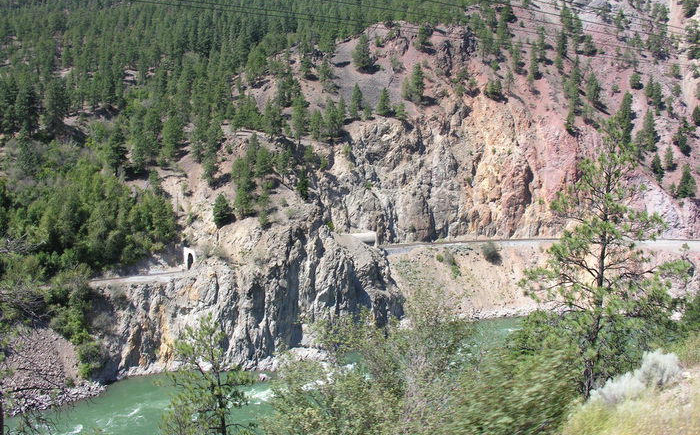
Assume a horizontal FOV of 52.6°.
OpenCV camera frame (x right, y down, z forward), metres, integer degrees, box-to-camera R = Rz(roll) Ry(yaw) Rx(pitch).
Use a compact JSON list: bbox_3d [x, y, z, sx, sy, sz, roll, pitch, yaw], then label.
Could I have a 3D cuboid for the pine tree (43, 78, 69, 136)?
[{"bbox_3d":[-148.960,-56.140,358.000,11.840,29.340,11.840,0,3,0],"label":"pine tree"}]

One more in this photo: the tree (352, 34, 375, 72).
[{"bbox_3d":[9.250,-113.060,485.000,13.570,26.040,13.570,0,3,0],"label":"tree"}]

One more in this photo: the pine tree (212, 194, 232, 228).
[{"bbox_3d":[-50.260,-2.760,279.000,7.490,13.400,7.490,0,5,0],"label":"pine tree"}]

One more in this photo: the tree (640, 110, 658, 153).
[{"bbox_3d":[199.720,-58.020,472.000,10.200,28.010,10.200,0,3,0],"label":"tree"}]

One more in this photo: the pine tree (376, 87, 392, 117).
[{"bbox_3d":[21.450,-71.490,440.000,9.450,18.650,9.450,0,3,0],"label":"pine tree"}]

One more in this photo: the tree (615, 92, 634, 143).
[{"bbox_3d":[157.980,-57.550,407.340,10.930,29.930,10.930,0,5,0],"label":"tree"}]

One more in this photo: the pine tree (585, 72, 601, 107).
[{"bbox_3d":[164.450,-86.130,480.000,10.310,23.060,10.310,0,3,0],"label":"pine tree"}]

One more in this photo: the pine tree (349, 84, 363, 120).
[{"bbox_3d":[2.980,-62.800,383.160,7.200,19.490,7.200,0,5,0],"label":"pine tree"}]

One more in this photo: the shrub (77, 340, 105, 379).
[{"bbox_3d":[-96.790,52.960,264.000,9.720,14.170,9.720,0,3,0],"label":"shrub"}]

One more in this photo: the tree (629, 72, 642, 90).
[{"bbox_3d":[213.780,-102.590,530.000,9.430,13.480,9.430,0,3,0],"label":"tree"}]

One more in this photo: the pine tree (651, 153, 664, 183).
[{"bbox_3d":[194.630,-31.010,448.000,7.980,18.990,7.980,0,3,0],"label":"pine tree"}]

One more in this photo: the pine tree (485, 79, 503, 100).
[{"bbox_3d":[83.900,-74.840,413.850,10.000,11.690,10.000,0,5,0],"label":"pine tree"}]

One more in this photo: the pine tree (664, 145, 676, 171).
[{"bbox_3d":[179.820,-33.100,397.110,6.400,14.590,6.400,0,5,0],"label":"pine tree"}]

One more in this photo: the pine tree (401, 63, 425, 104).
[{"bbox_3d":[36.040,-76.060,401.760,11.860,22.700,11.860,0,5,0],"label":"pine tree"}]

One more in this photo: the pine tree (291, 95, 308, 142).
[{"bbox_3d":[-26.210,-51.380,367.350,8.870,23.870,8.870,0,5,0],"label":"pine tree"}]

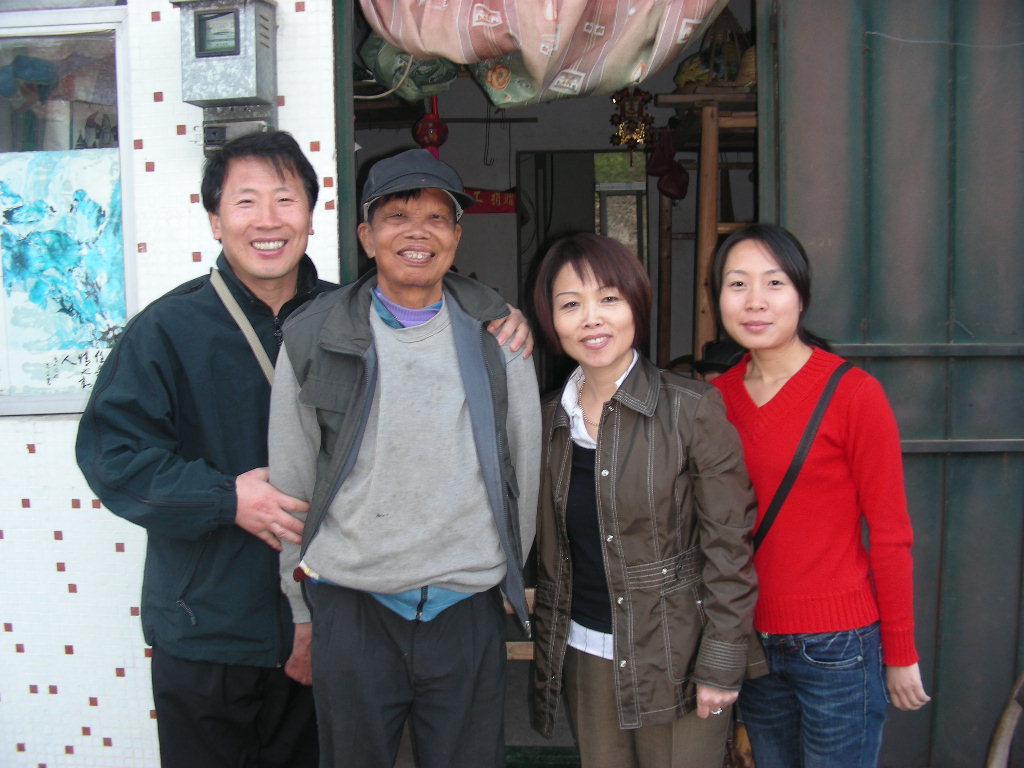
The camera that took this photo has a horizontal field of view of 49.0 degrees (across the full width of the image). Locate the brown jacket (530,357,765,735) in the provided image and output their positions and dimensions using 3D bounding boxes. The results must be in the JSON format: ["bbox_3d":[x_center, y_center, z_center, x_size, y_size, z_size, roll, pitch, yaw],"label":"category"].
[{"bbox_3d":[0.228,0.275,1.990,0.460,0.640,0.270,1,5,21],"label":"brown jacket"}]

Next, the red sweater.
[{"bbox_3d":[0.535,0.219,2.050,0.440,0.570,0.260,1,5,22],"label":"red sweater"}]

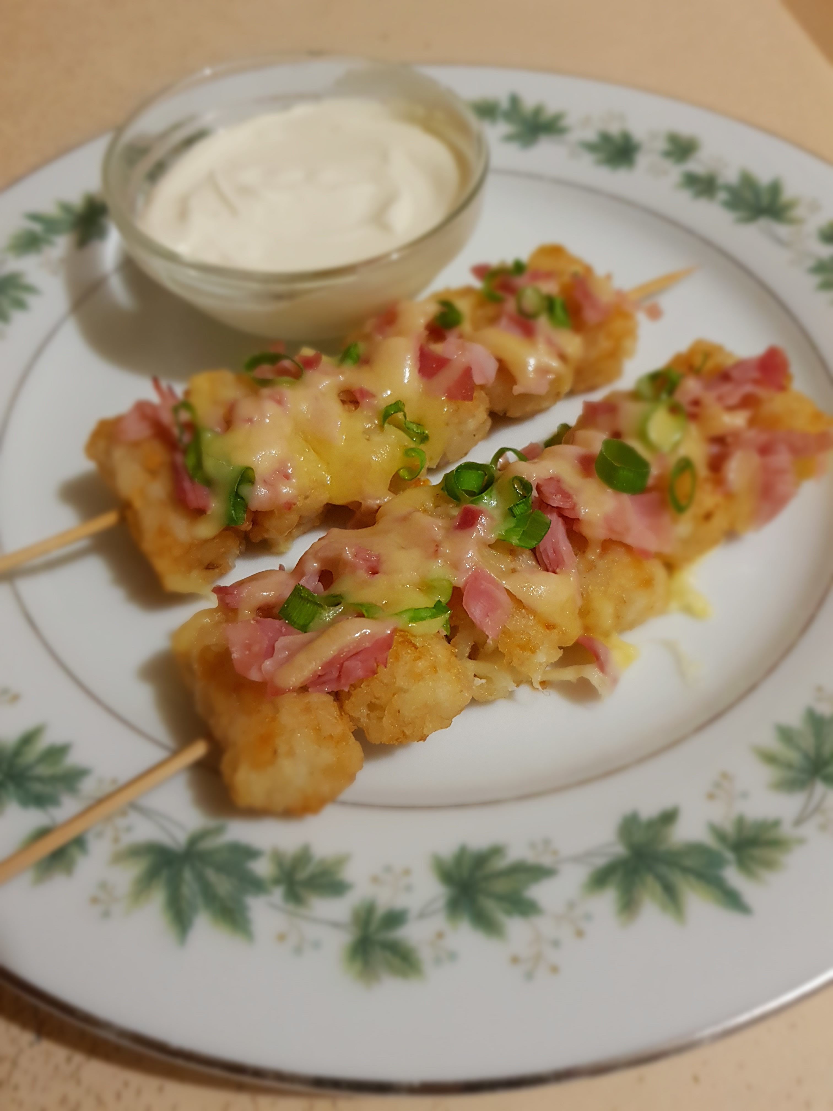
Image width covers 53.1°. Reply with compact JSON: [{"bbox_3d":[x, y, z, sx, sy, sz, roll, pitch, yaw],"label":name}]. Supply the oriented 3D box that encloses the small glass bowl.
[{"bbox_3d":[-0.028,-0.085,0.212,0.092,0.035,0.092,-1,56,1],"label":"small glass bowl"}]

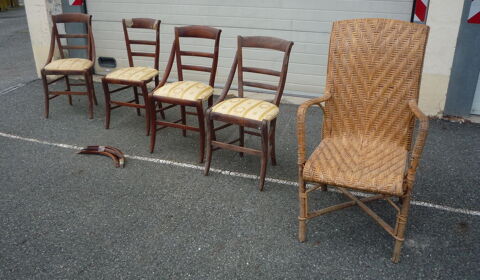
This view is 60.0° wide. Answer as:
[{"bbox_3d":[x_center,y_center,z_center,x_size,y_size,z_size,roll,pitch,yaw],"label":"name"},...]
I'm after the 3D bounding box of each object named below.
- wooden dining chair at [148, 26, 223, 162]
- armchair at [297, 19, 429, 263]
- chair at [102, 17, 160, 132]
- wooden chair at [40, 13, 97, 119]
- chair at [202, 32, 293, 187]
[{"bbox_3d":[-0.385,-0.350,3.019,0.442,0.871,0.462,9,25,21],"label":"wooden dining chair"},{"bbox_3d":[0.609,-0.025,2.040,0.510,1.024,0.604,9,25,21],"label":"armchair"},{"bbox_3d":[-0.879,-0.544,3.484,0.442,0.871,0.462,8,25,19],"label":"chair"},{"bbox_3d":[-1.556,-0.681,3.826,0.442,0.871,0.462,0,23,2],"label":"wooden chair"},{"bbox_3d":[0.054,-0.198,2.652,0.442,0.871,0.462,12,26,27],"label":"chair"}]

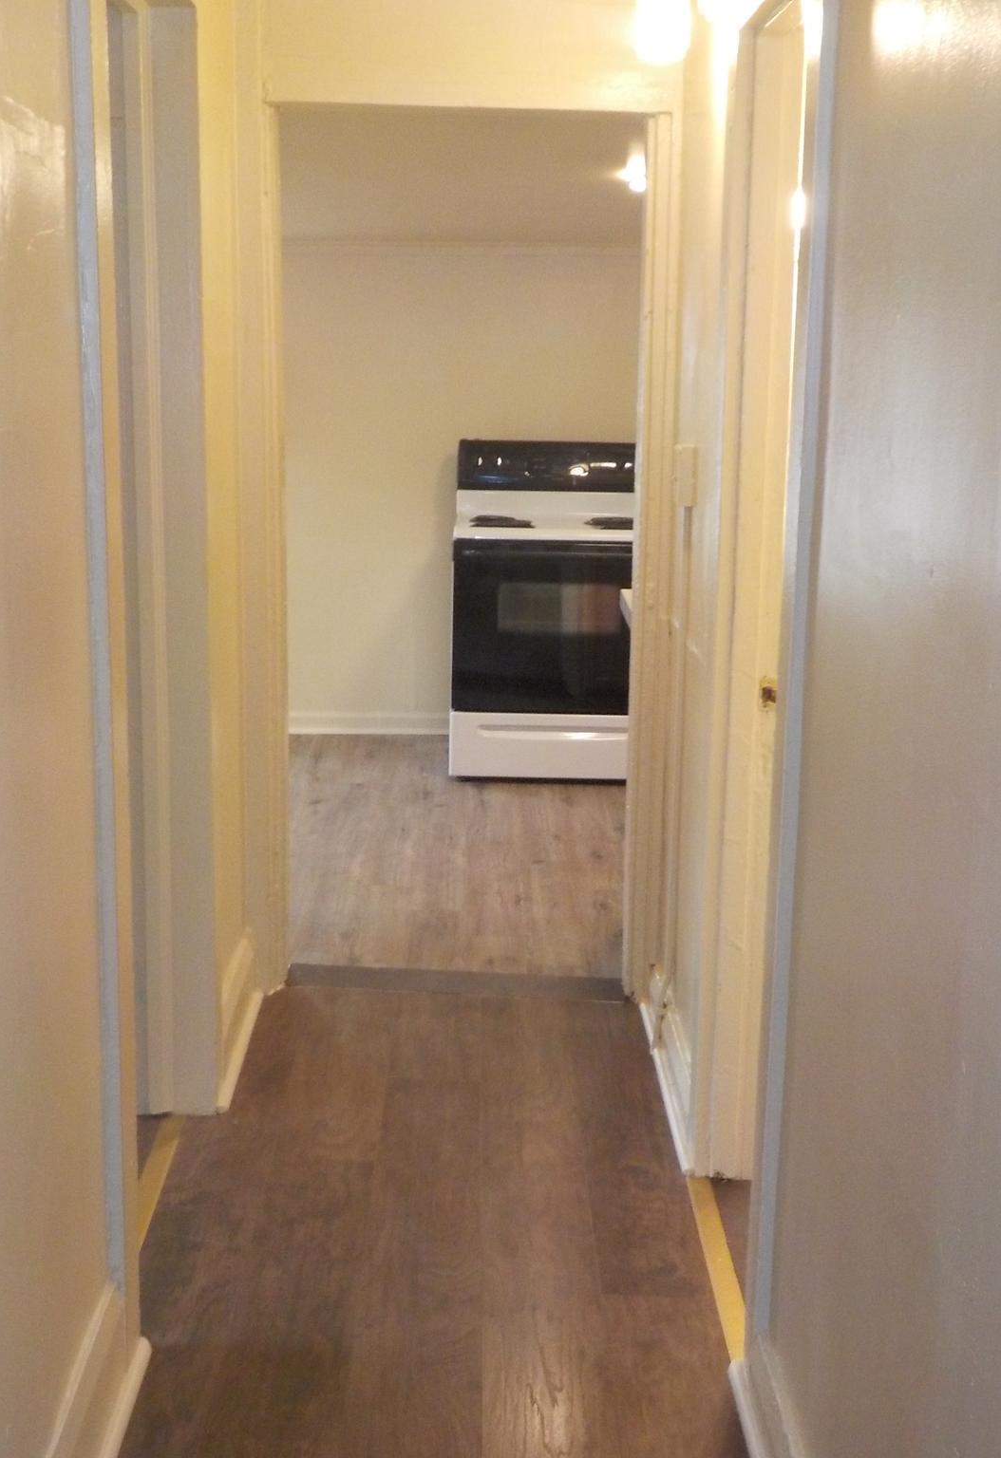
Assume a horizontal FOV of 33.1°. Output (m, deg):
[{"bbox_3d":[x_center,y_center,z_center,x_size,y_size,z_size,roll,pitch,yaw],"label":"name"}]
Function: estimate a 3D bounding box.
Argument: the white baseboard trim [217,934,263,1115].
[{"bbox_3d":[-0.584,0.636,3.741,0.046,0.153,0.640,1,13,-1],"label":"white baseboard trim"}]

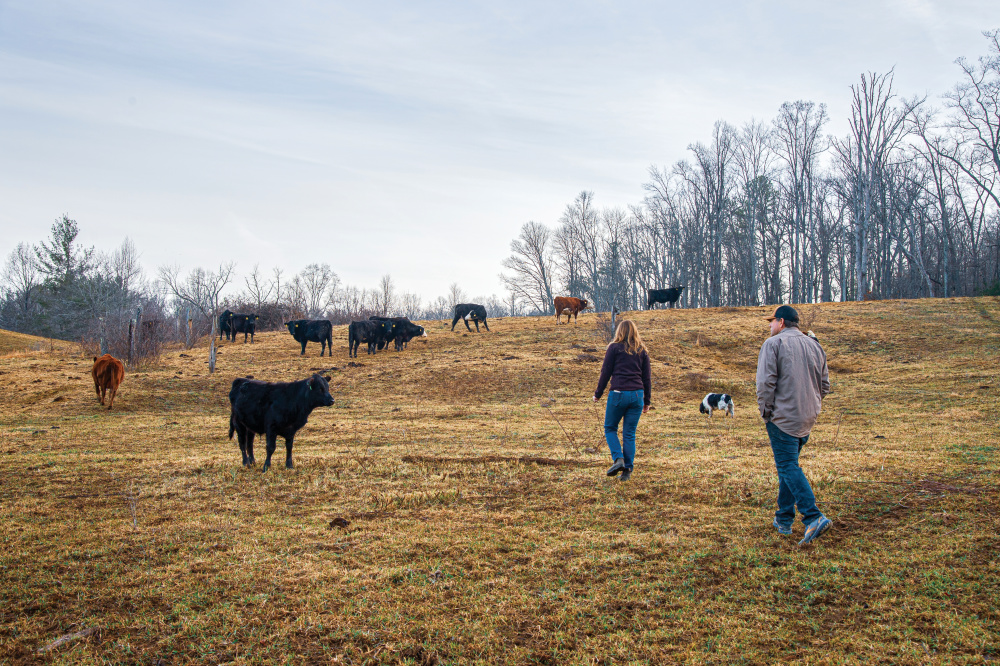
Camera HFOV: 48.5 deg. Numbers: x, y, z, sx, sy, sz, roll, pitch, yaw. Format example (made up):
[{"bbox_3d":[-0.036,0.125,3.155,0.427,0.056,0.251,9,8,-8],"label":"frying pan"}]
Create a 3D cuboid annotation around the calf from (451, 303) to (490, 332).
[{"bbox_3d":[-1.301,-0.662,49.000,1.700,1.235,0.750,0,0,0],"label":"calf"}]

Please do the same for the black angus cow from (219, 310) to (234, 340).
[{"bbox_3d":[-12.189,-0.323,49.500,0.600,1.359,1.750,0,0,-14],"label":"black angus cow"}]

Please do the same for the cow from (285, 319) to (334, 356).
[{"bbox_3d":[-6.603,0.182,38.500,1.800,1.265,0.650,0,0,22],"label":"cow"}]

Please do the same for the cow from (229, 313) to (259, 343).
[{"bbox_3d":[-11.012,-0.192,47.500,1.700,1.240,0.620,0,0,44],"label":"cow"}]

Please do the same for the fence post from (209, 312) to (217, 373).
[{"bbox_3d":[-7.636,0.272,29.500,0.200,1.633,0.200,0,0,0],"label":"fence post"}]

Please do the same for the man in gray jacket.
[{"bbox_3d":[2.241,0.683,8.450,0.580,1.792,0.520,0,0,-23],"label":"man in gray jacket"}]

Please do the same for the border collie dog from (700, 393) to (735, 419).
[{"bbox_3d":[4.112,1.371,21.000,0.720,0.473,0.280,0,0,30],"label":"border collie dog"}]

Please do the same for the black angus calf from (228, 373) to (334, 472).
[{"bbox_3d":[-2.642,1.062,13.400,1.500,1.170,0.520,0,0,35],"label":"black angus calf"}]

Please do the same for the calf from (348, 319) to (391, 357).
[{"bbox_3d":[-4.547,0.183,38.700,0.620,1.272,1.750,0,0,43],"label":"calf"}]

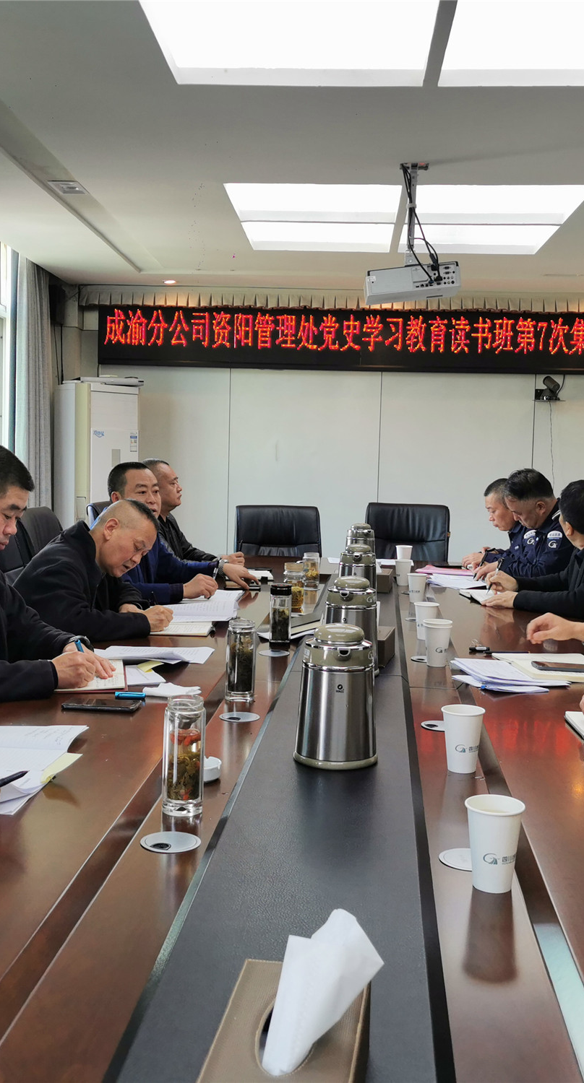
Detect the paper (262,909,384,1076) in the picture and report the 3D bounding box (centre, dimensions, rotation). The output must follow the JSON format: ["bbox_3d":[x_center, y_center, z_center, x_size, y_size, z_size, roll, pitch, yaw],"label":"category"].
[{"bbox_3d":[0.023,0.353,0.900,0.095,0.115,0.075,2,4,4],"label":"paper"}]

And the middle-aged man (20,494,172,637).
[{"bbox_3d":[-0.665,0.441,3.623,0.720,1.180,0.620,2,4,12],"label":"middle-aged man"}]

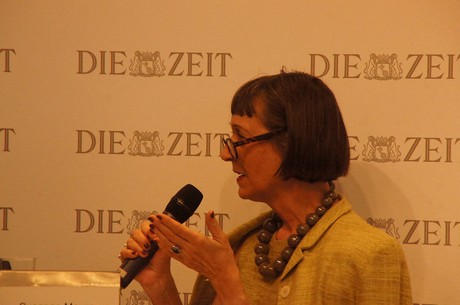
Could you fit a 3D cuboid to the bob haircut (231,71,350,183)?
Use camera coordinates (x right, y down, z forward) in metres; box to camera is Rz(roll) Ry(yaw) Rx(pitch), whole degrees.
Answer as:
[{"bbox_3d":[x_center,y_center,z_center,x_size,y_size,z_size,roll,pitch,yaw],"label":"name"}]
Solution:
[{"bbox_3d":[0.111,-0.044,7.100,0.213,0.207,0.188,-7,2,-15],"label":"bob haircut"}]

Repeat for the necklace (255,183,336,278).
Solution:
[{"bbox_3d":[0.123,0.143,7.080,0.150,0.182,0.165,2,1,44],"label":"necklace"}]

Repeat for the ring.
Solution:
[{"bbox_3d":[-0.096,0.176,6.930,0.018,0.021,0.024,30,-7,-6],"label":"ring"}]

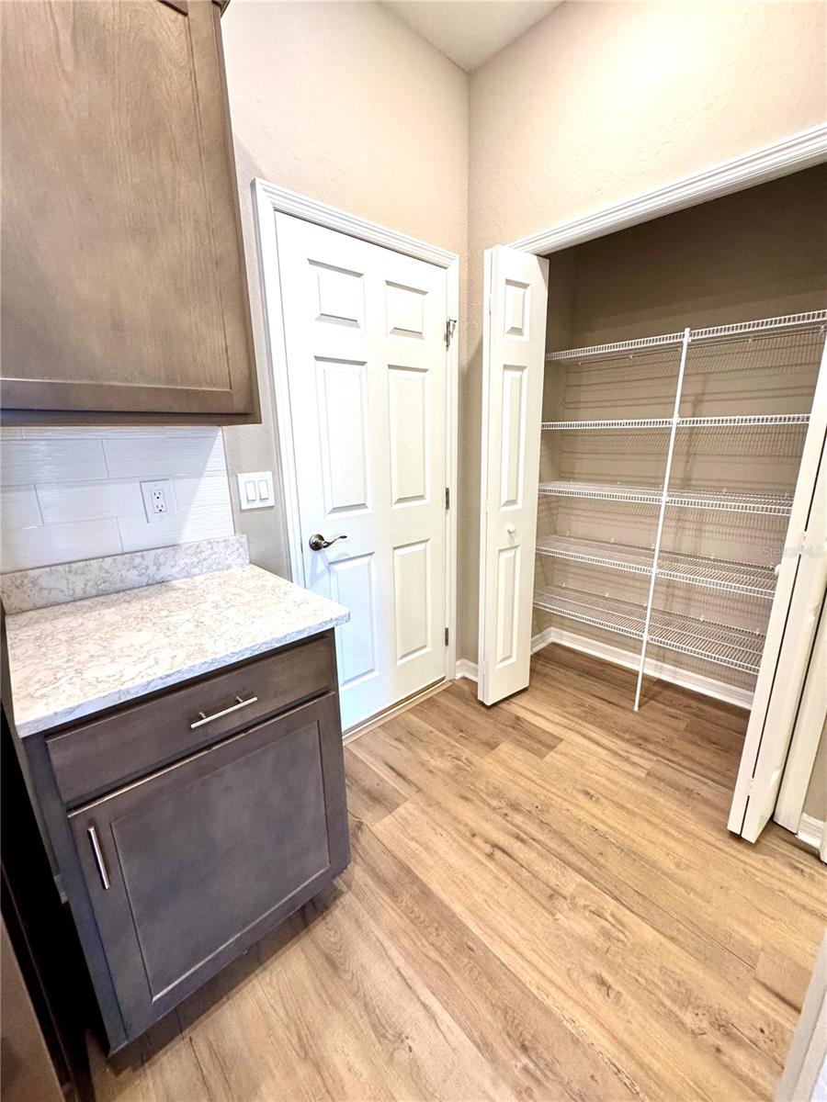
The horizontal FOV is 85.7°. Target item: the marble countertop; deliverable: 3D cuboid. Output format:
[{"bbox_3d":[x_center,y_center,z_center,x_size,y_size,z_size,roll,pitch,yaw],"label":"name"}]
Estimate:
[{"bbox_3d":[-0.613,0.172,1.155,0.649,0.029,0.634,-14,20,-41],"label":"marble countertop"}]

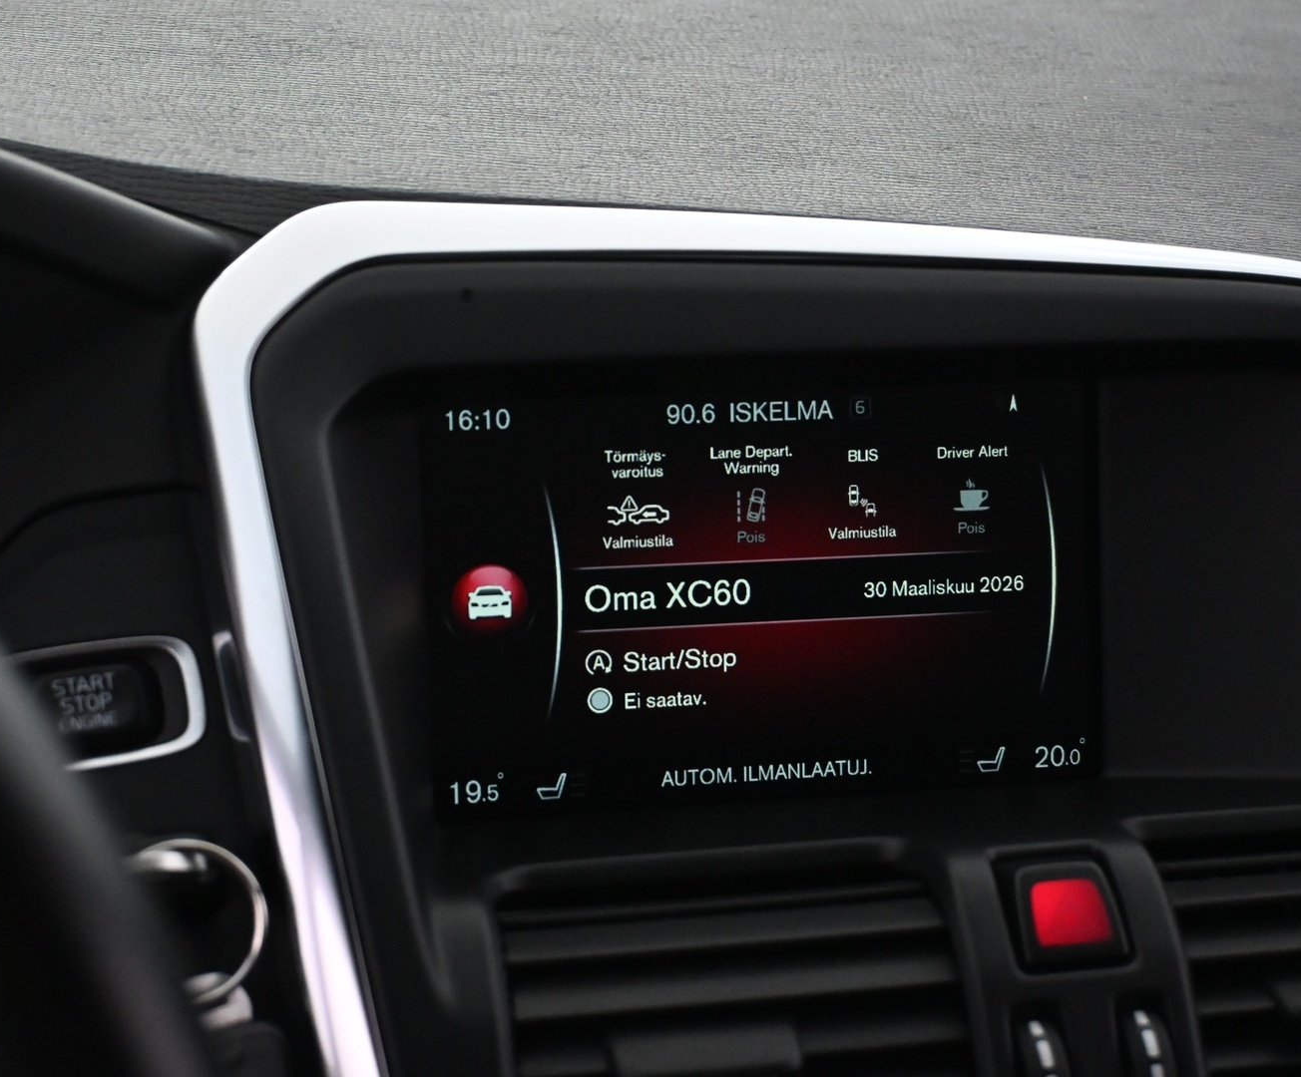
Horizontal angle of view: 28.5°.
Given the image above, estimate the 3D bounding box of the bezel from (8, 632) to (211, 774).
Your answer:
[{"bbox_3d":[-0.121,0.036,0.547,0.049,0.026,0.008,-6,7,-19],"label":"bezel"}]

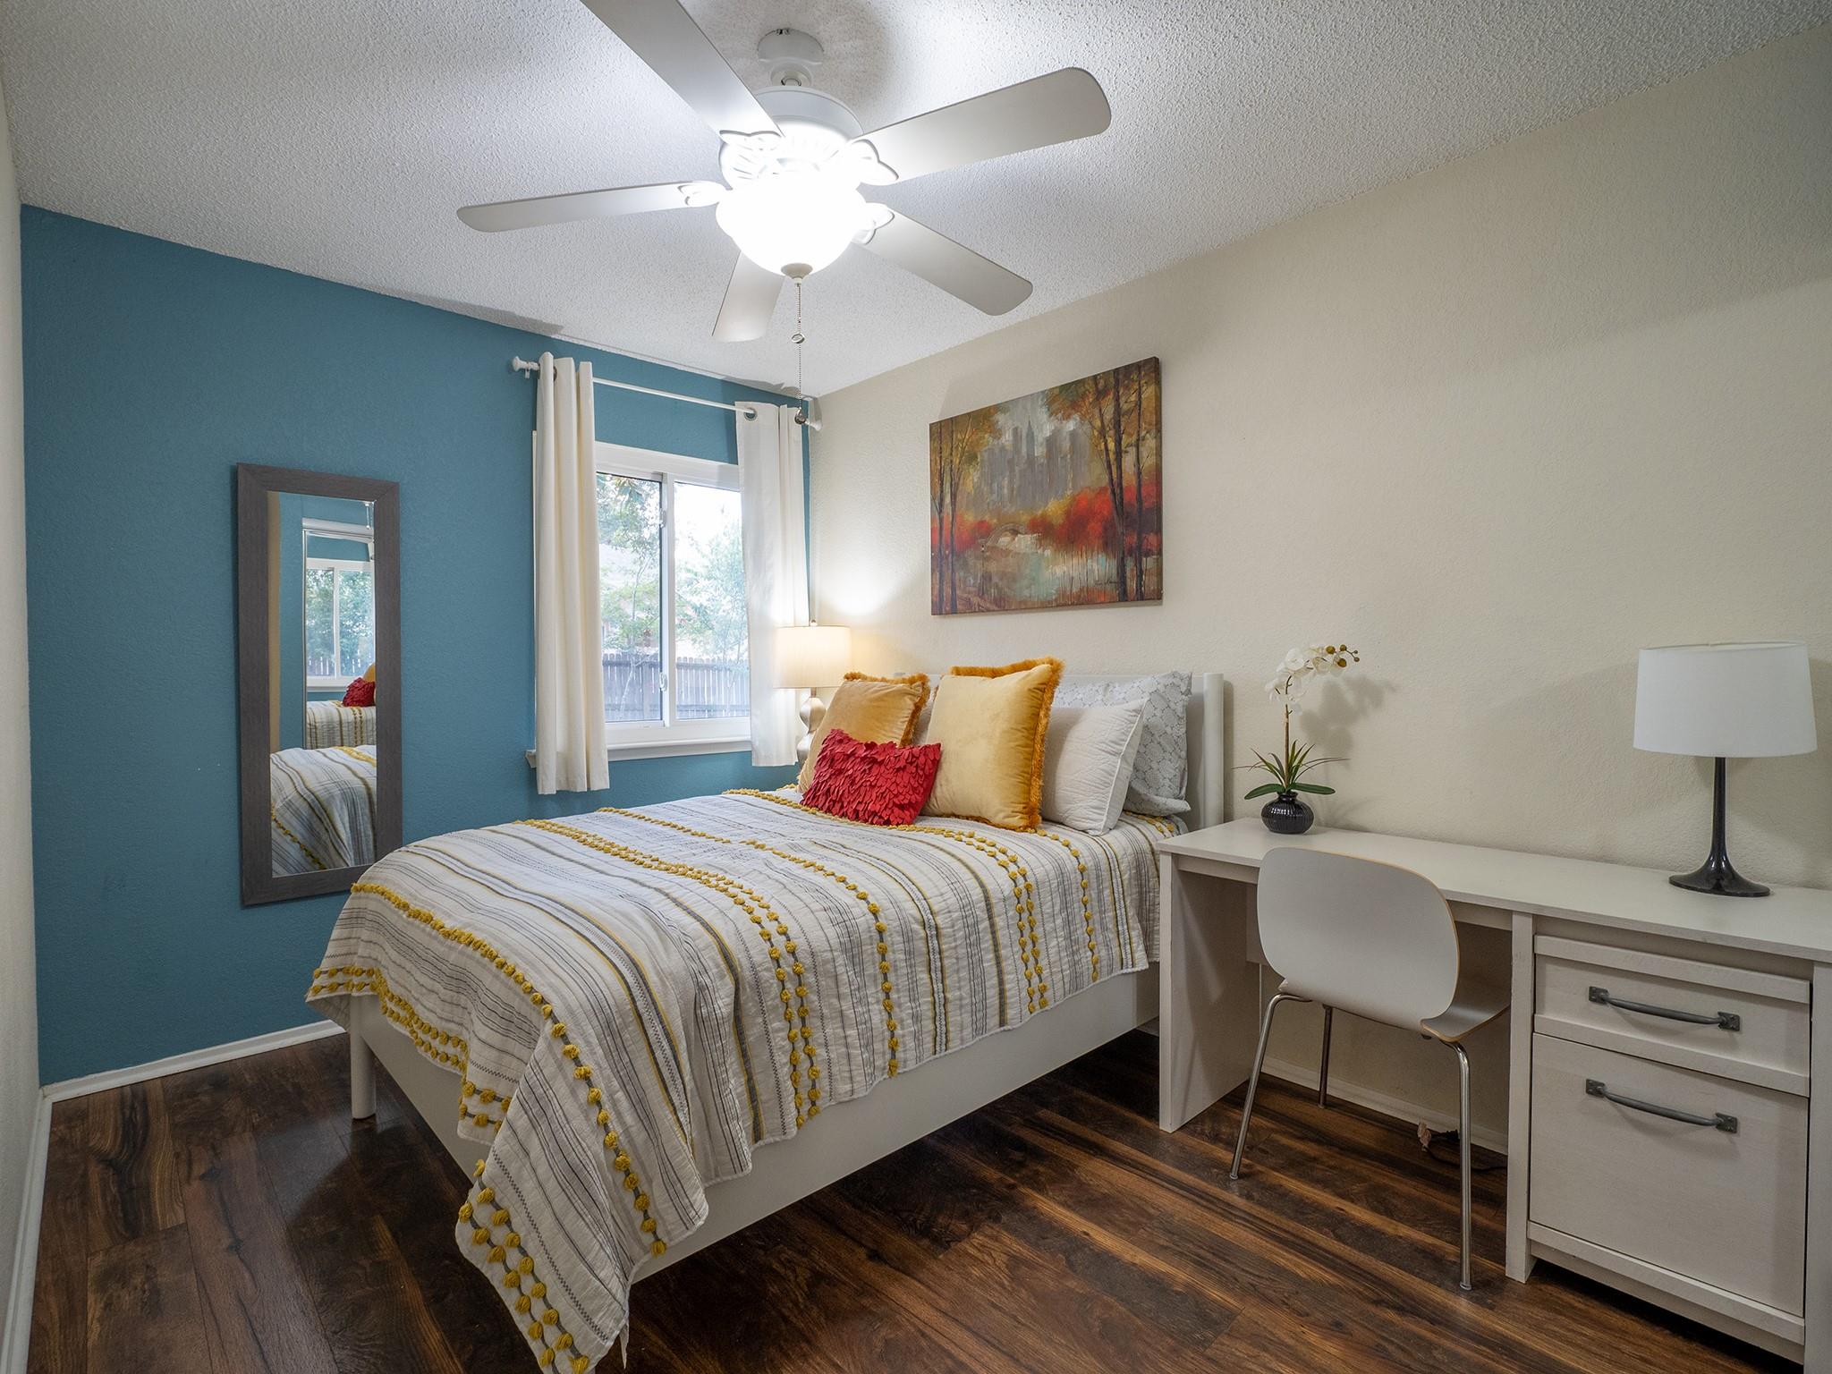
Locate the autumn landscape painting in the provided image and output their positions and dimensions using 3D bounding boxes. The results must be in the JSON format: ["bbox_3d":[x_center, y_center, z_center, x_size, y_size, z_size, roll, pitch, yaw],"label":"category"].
[{"bbox_3d":[0.418,-0.662,3.041,0.035,0.765,1.020,-2,2,-43],"label":"autumn landscape painting"}]

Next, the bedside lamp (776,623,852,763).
[{"bbox_3d":[-0.431,0.065,3.576,0.320,0.700,0.320,0,1,0],"label":"bedside lamp"}]

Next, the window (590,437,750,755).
[{"bbox_3d":[-1.028,-0.354,3.575,1.120,1.235,0.100,-2,2,-43],"label":"window"}]

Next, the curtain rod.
[{"bbox_3d":[-0.953,-1.183,3.498,1.370,0.050,0.090,-2,2,-43],"label":"curtain rod"}]

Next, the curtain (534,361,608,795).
[{"bbox_3d":[-1.296,-0.415,3.182,0.260,1.630,0.120,-2,2,-43],"label":"curtain"}]

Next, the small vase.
[{"bbox_3d":[0.986,0.331,2.259,0.130,0.108,0.130,-2,2,-43],"label":"small vase"}]

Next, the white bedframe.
[{"bbox_3d":[-0.291,0.552,2.383,1.985,1.155,1.453,-2,2,-43],"label":"white bedframe"}]

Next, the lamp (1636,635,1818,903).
[{"bbox_3d":[1.570,0.159,1.651,0.265,0.478,0.265,-2,2,-43],"label":"lamp"}]

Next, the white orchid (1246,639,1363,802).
[{"bbox_3d":[1.000,0.093,2.236,0.200,0.415,0.340,-2,2,-43],"label":"white orchid"}]

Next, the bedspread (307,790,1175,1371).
[{"bbox_3d":[-0.335,0.663,2.327,2.020,0.555,1.610,-2,2,-43],"label":"bedspread"}]

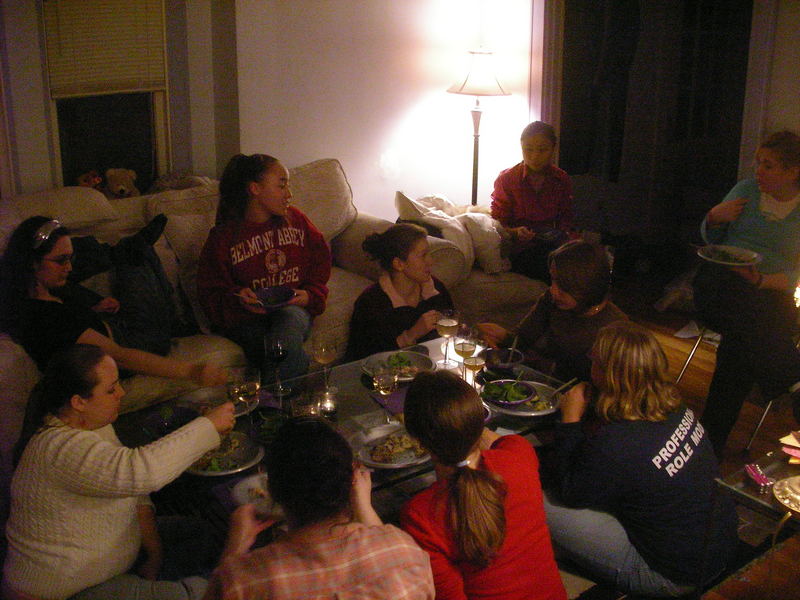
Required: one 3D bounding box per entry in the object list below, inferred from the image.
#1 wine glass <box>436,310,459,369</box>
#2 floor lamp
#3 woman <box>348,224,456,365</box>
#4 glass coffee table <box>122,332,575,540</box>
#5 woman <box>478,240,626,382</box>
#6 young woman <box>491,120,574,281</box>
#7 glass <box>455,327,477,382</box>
[{"bbox_3d":[0.168,0.137,3.096,0.076,0.195,0.076,0,17,0],"label":"wine glass"},{"bbox_3d":[0.420,-0.651,4.948,0.350,1.470,0.350,0,17,0],"label":"floor lamp"},{"bbox_3d":[0.031,0.148,3.414,0.460,0.850,0.560,-11,20,-30],"label":"woman"},{"bbox_3d":[-0.094,0.558,2.797,1.302,0.430,0.778,-13,21,-35],"label":"glass coffee table"},{"bbox_3d":[0.561,0.205,3.266,0.490,0.820,0.660,15,23,41],"label":"woman"},{"bbox_3d":[0.627,-0.473,4.229,0.470,0.770,0.580,0,17,3],"label":"young woman"},{"bbox_3d":[0.216,0.192,2.917,0.076,0.195,0.076,0,17,0],"label":"glass"}]

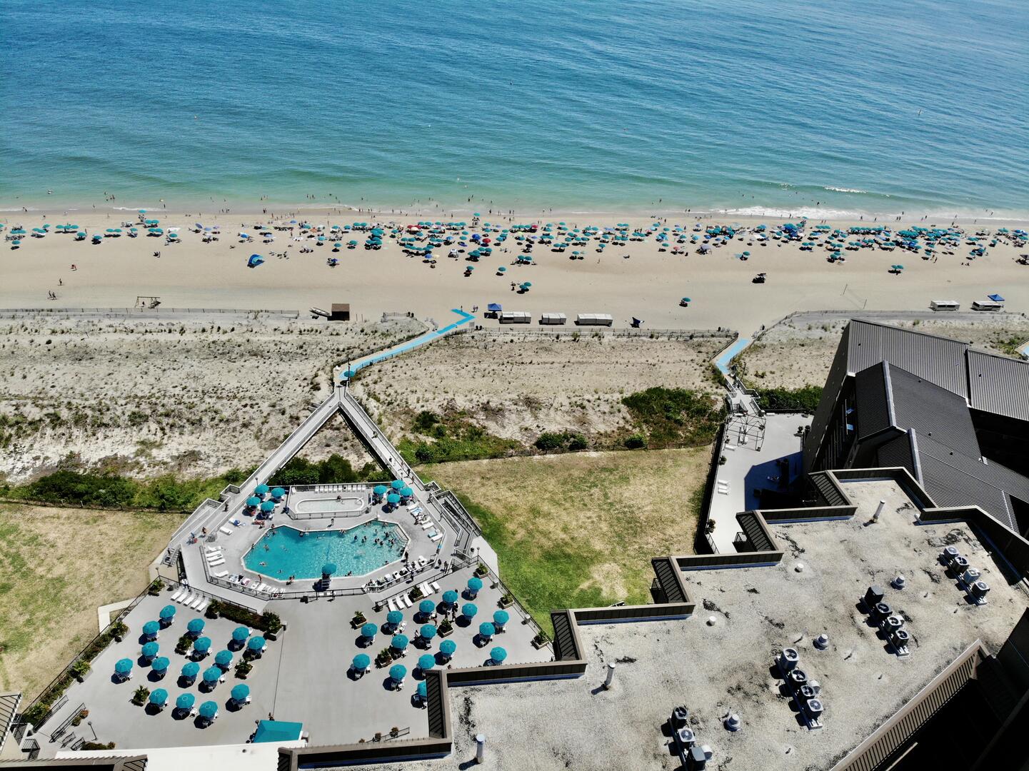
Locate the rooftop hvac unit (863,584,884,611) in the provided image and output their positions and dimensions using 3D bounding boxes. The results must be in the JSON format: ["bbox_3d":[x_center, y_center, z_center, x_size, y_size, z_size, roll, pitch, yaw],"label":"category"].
[{"bbox_3d":[28.584,16.733,56.590,0.770,1.350,0.770,-1,35,-9],"label":"rooftop hvac unit"}]

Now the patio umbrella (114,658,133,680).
[{"bbox_3d":[-47.643,34.894,87.485,2.150,2.500,2.150,-1,35,-9],"label":"patio umbrella"}]

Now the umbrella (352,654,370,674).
[{"bbox_3d":[-19.321,35.511,90.386,2.150,2.500,2.150,-1,35,-9],"label":"umbrella"}]

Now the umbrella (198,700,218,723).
[{"bbox_3d":[-35.755,38.567,83.775,2.150,2.500,2.150,-1,35,-9],"label":"umbrella"}]

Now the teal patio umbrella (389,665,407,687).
[{"bbox_3d":[-14.555,36.619,89.426,2.150,2.500,2.150,-1,35,-9],"label":"teal patio umbrella"}]

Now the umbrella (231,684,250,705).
[{"bbox_3d":[-32.847,37.413,85.830,2.150,2.500,2.150,-1,35,-9],"label":"umbrella"}]

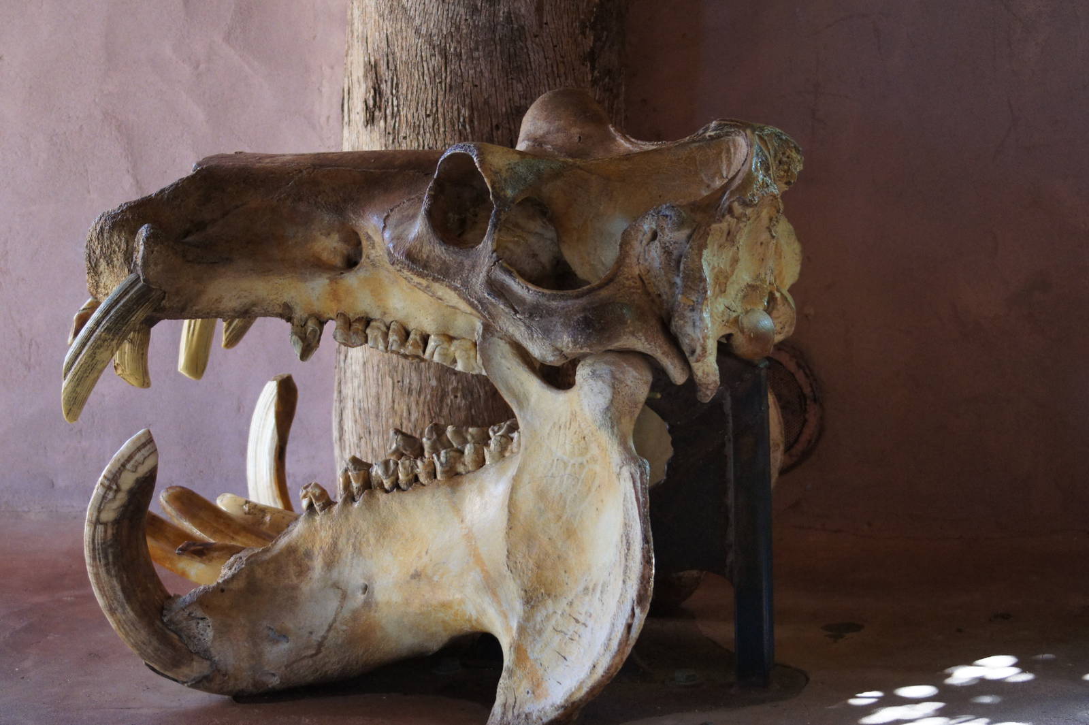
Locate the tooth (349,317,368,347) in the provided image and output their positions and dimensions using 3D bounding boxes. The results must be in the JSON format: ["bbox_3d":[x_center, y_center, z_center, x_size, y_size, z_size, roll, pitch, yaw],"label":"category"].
[{"bbox_3d":[-0.170,-0.028,3.089,0.018,0.028,0.024,4,11,22],"label":"tooth"}]

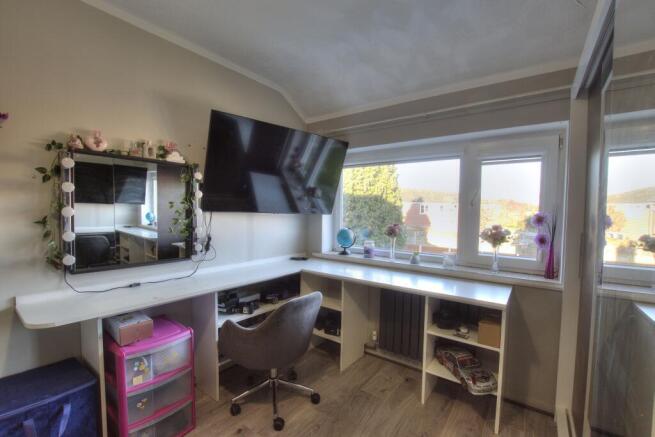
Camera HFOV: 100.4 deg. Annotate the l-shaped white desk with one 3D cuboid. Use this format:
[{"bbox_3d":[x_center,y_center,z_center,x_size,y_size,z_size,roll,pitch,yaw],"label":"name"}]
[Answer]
[{"bbox_3d":[-0.119,0.801,1.613,1.911,0.780,2.114,2,1,36],"label":"l-shaped white desk"}]

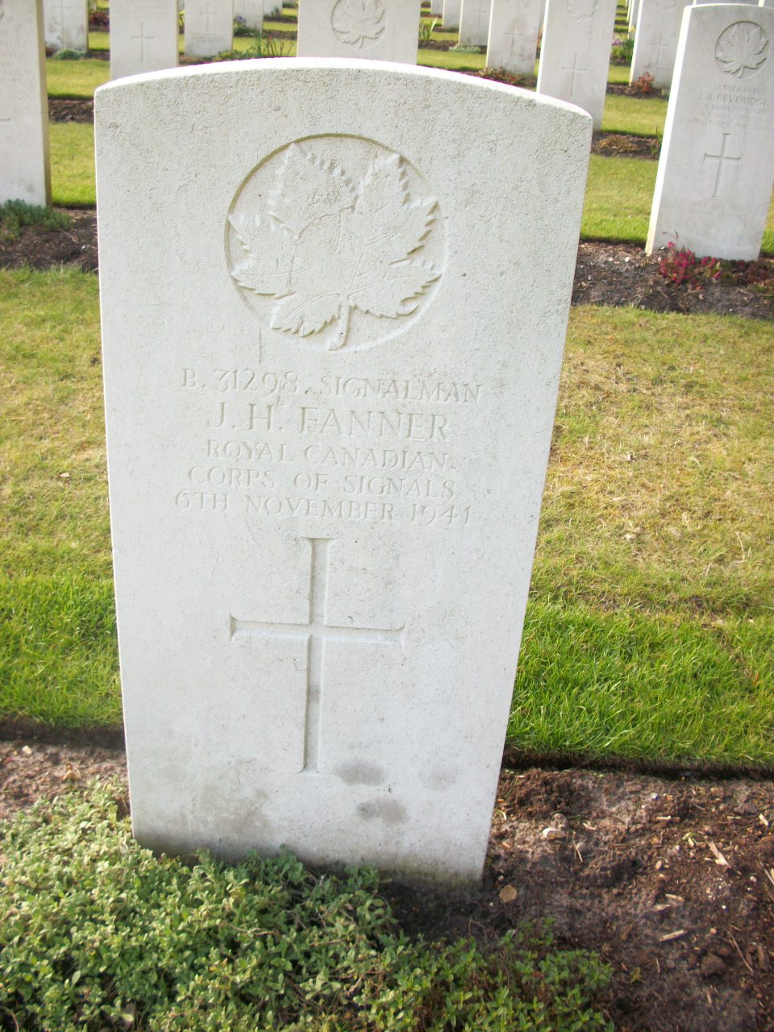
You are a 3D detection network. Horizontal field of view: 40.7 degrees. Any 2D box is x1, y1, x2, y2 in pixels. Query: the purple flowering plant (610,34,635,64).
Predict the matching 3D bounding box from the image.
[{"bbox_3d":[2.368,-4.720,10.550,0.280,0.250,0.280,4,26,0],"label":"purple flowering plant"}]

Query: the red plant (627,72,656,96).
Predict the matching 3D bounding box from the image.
[{"bbox_3d":[2.001,-3.390,8.170,0.200,0.155,0.200,4,26,0],"label":"red plant"}]

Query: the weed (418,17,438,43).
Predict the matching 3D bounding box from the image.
[{"bbox_3d":[0.423,-5.142,11.051,0.240,0.270,0.220,4,27,0],"label":"weed"}]

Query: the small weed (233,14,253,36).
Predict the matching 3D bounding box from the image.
[{"bbox_3d":[-1.474,-5.039,10.685,0.240,0.200,0.220,4,27,0],"label":"small weed"}]

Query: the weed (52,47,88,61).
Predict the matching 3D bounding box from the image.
[{"bbox_3d":[-2.452,-3.587,8.066,0.250,0.080,0.220,4,27,0],"label":"weed"}]

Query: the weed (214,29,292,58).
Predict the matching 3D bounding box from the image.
[{"bbox_3d":[-1.055,-3.706,8.246,0.580,0.240,0.340,4,27,0],"label":"weed"}]

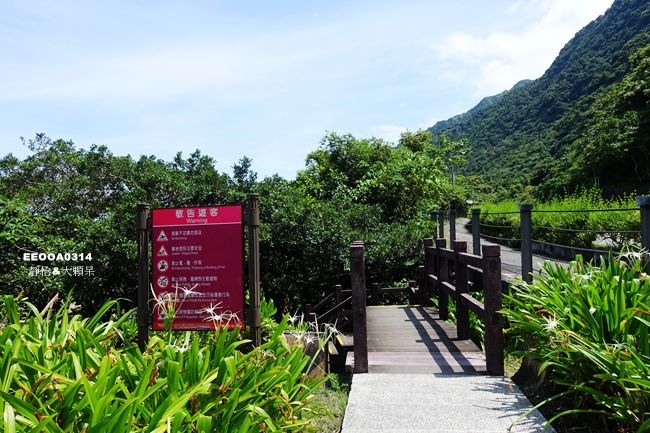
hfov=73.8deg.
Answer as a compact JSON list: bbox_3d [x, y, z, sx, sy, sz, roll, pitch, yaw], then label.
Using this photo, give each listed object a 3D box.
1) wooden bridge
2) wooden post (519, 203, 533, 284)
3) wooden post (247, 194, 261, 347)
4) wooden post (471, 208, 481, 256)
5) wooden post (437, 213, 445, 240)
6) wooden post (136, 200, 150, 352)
[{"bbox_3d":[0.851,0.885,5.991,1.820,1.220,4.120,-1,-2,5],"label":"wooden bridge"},{"bbox_3d":[2.594,0.367,5.585,0.150,1.070,0.150,-1,-2,5],"label":"wooden post"},{"bbox_3d":[-0.672,0.579,4.128,0.115,1.570,0.115,-1,-2,9],"label":"wooden post"},{"bbox_3d":[2.788,0.398,7.985,0.150,1.070,0.150,-1,-2,5],"label":"wooden post"},{"bbox_3d":[3.182,0.412,11.785,0.150,1.070,0.150,-1,-2,5],"label":"wooden post"},{"bbox_3d":[-1.803,0.650,4.298,0.115,1.550,0.115,-1,-2,9],"label":"wooden post"}]

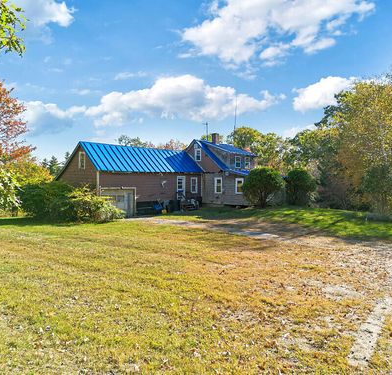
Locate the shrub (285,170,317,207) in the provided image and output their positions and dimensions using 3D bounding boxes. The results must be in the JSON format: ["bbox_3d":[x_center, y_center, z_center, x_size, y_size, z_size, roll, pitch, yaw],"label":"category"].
[{"bbox_3d":[10.010,-0.020,33.200,3.100,3.650,3.100,0,0,0],"label":"shrub"}]

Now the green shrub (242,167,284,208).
[{"bbox_3d":[5.840,0.000,30.000,3.600,3.600,3.600,0,0,0],"label":"green shrub"}]

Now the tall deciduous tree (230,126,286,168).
[{"bbox_3d":[9.190,-3.600,51.000,8.300,10.700,8.300,0,0,0],"label":"tall deciduous tree"}]

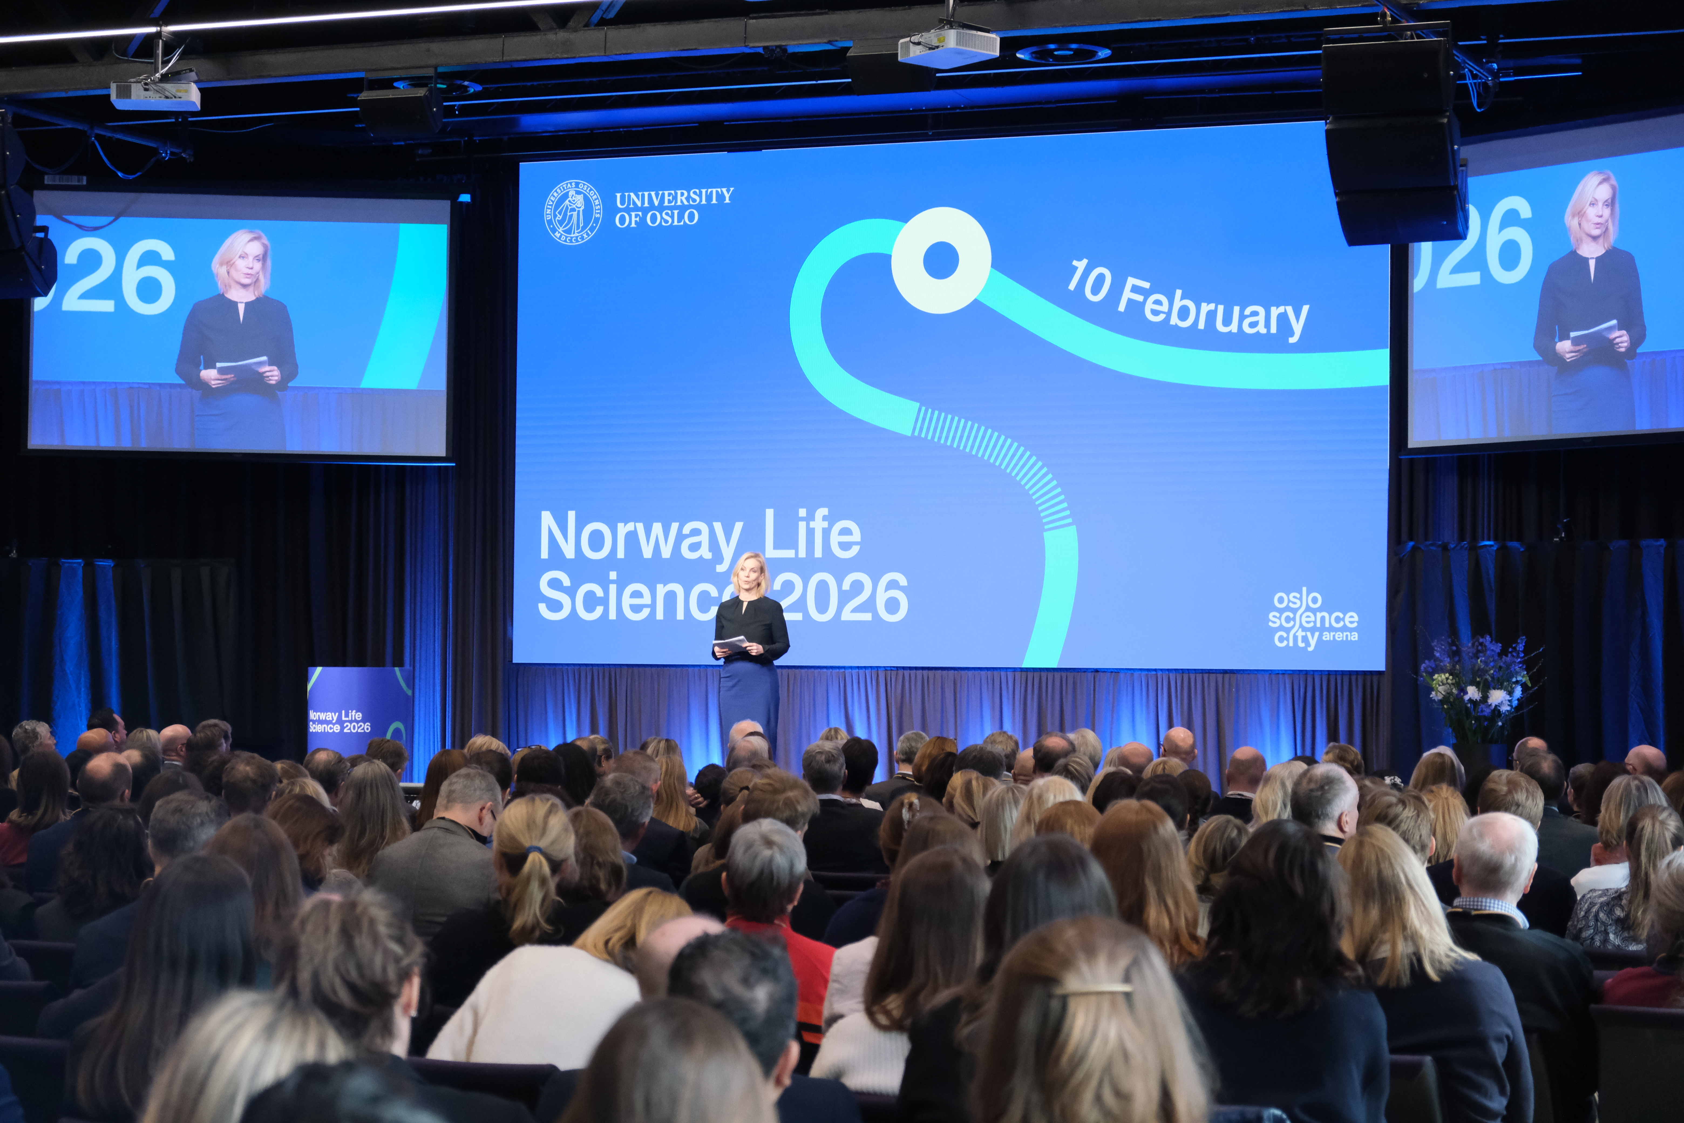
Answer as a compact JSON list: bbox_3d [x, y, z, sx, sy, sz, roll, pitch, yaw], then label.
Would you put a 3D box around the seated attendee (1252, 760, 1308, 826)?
[{"bbox_3d":[1.550,1.321,11.984,0.480,1.303,0.800,0,-2,20],"label":"seated attendee"}]

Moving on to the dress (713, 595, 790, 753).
[{"bbox_3d":[-0.567,0.748,22.200,0.490,1.080,0.320,0,-2,20],"label":"dress"}]

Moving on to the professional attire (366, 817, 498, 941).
[{"bbox_3d":[-0.981,0.981,9.363,0.500,0.620,0.380,0,-2,24],"label":"professional attire"}]

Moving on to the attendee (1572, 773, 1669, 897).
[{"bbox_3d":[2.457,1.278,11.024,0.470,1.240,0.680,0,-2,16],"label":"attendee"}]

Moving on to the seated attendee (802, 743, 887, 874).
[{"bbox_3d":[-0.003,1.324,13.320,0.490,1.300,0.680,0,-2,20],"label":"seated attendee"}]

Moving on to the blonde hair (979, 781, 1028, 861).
[{"bbox_3d":[0.509,0.803,10.950,0.190,0.250,0.220,0,-2,12],"label":"blonde hair"}]

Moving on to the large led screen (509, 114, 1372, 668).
[{"bbox_3d":[0.534,-0.943,21.334,5.600,3.150,0.100,0,-2,23],"label":"large led screen"}]

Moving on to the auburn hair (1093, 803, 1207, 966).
[{"bbox_3d":[0.690,0.732,8.050,0.245,0.385,0.250,0,-2,12],"label":"auburn hair"}]

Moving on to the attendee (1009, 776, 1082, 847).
[{"bbox_3d":[0.733,1.313,11.384,0.480,1.255,0.800,0,-2,20],"label":"attendee"}]

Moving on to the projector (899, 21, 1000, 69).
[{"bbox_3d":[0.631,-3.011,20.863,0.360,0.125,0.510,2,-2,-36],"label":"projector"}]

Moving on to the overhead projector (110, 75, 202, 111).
[{"bbox_3d":[-4.278,-2.904,22.171,0.510,0.125,0.360,1,-2,-4],"label":"overhead projector"}]

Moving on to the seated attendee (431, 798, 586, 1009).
[{"bbox_3d":[-0.596,1.147,7.685,0.500,1.293,0.800,0,-2,19],"label":"seated attendee"}]

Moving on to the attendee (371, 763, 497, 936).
[{"bbox_3d":[-0.968,1.209,9.684,0.520,1.302,0.820,0,-2,20],"label":"attendee"}]

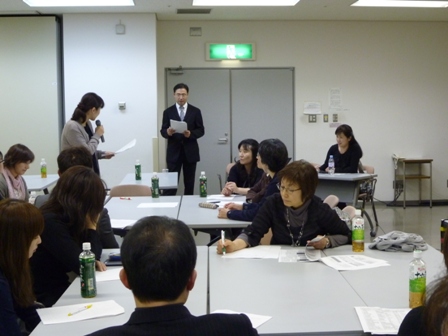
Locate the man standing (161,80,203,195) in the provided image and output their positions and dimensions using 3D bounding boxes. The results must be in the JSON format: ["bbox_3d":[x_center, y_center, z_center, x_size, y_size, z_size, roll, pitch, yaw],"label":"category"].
[{"bbox_3d":[-0.514,-0.145,8.500,0.540,1.770,0.360,-1,5,-2],"label":"man standing"}]

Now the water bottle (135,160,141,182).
[{"bbox_3d":[-0.920,0.028,7.347,0.062,0.213,0.062,0,5,0],"label":"water bottle"}]

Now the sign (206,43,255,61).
[{"bbox_3d":[0.097,-1.708,10.050,0.715,0.265,0.090,-1,5,-3],"label":"sign"}]

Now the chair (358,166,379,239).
[{"bbox_3d":[1.630,0.350,8.280,0.460,0.780,0.500,2,5,27],"label":"chair"}]

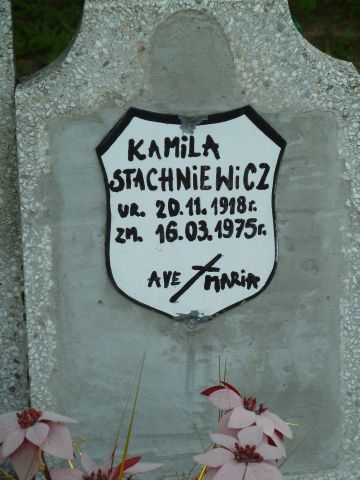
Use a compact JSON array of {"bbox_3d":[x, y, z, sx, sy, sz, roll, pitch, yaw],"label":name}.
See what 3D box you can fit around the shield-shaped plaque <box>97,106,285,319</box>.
[{"bbox_3d":[0.015,-0.038,3.000,0.260,0.300,0.012,-2,13,-5],"label":"shield-shaped plaque"}]

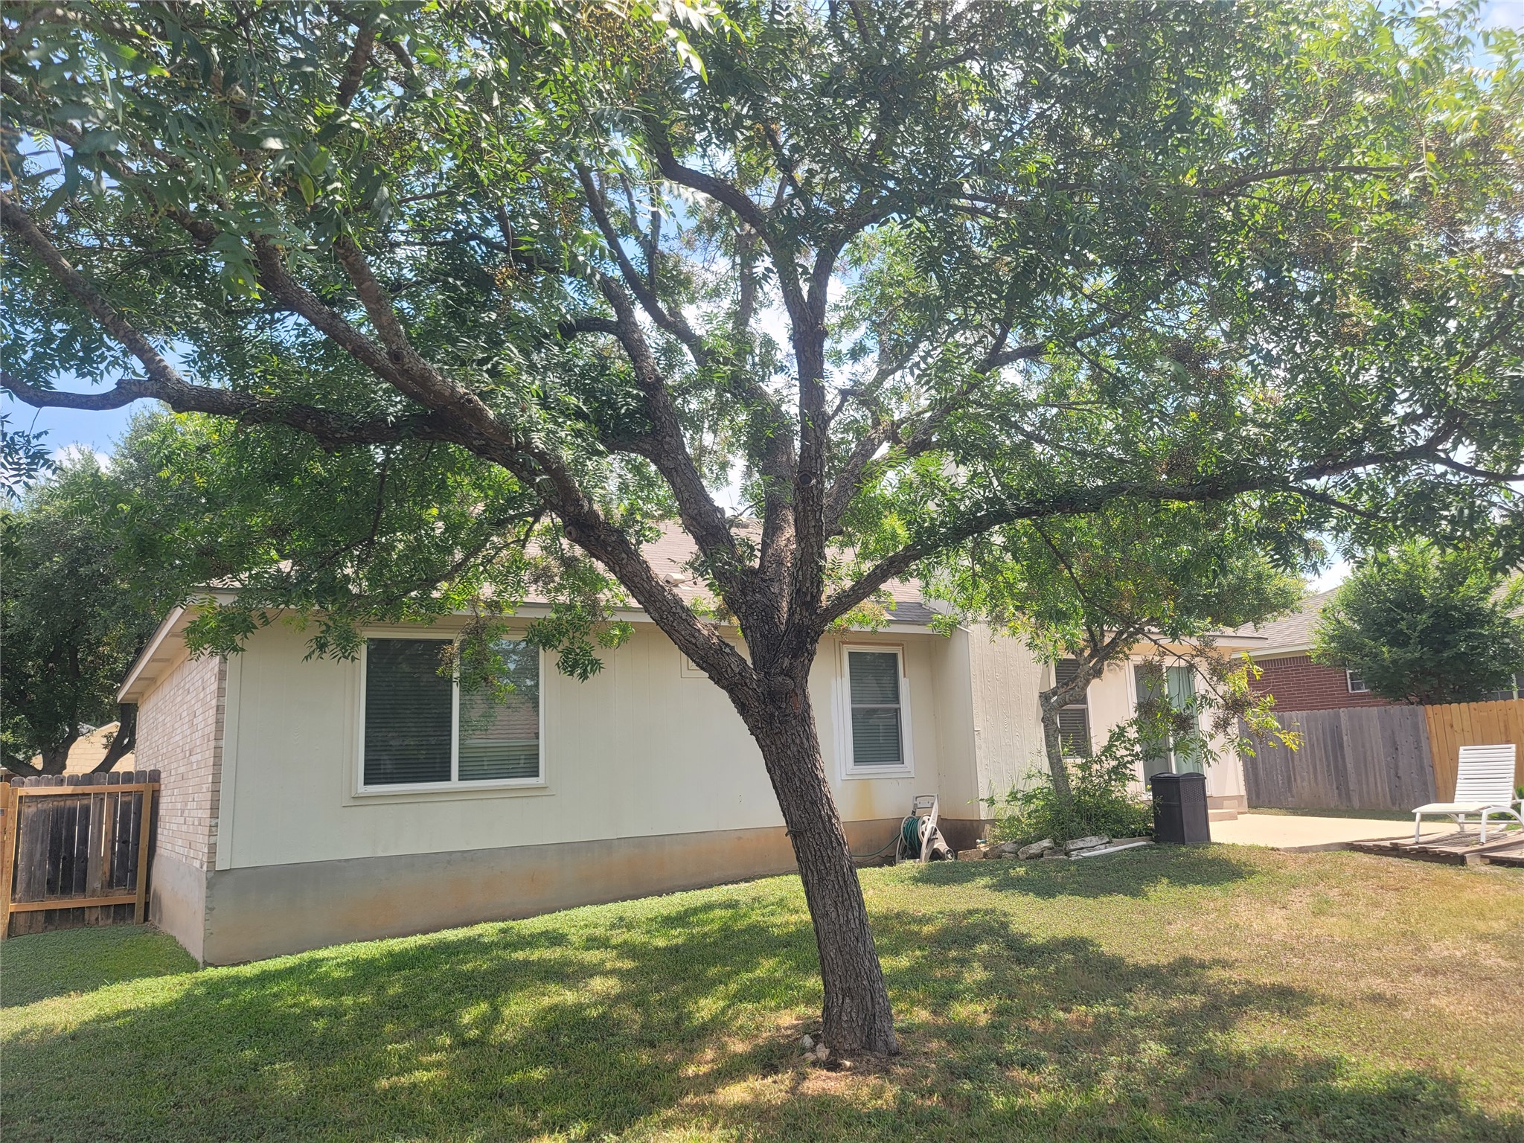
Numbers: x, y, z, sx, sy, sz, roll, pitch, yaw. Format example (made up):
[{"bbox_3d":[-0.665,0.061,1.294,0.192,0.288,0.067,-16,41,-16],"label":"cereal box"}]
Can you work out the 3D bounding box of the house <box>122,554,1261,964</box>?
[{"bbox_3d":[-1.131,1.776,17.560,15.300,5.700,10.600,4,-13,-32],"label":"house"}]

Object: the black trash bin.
[{"bbox_3d":[4.809,2.697,12.641,0.410,0.810,0.410,4,-13,-32],"label":"black trash bin"}]

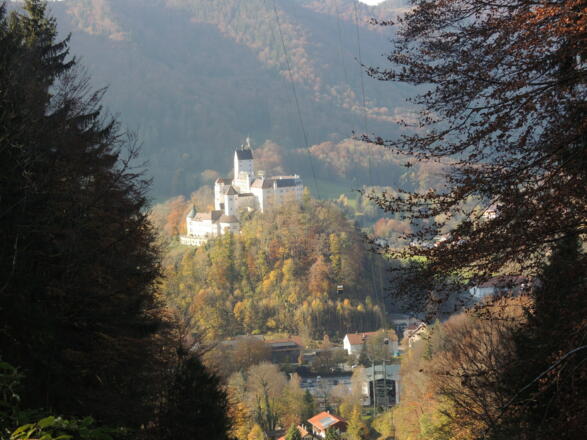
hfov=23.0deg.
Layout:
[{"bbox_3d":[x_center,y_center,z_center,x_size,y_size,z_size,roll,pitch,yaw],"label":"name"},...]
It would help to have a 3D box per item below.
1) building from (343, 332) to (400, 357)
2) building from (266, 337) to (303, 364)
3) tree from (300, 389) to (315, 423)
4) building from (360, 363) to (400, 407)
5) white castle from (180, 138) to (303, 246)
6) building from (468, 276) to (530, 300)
[{"bbox_3d":[33.210,53.230,622.000,21.500,9.300,10.500,-2,3,-18],"label":"building"},{"bbox_3d":[-3.790,54.270,600.000,13.200,9.600,10.500,-2,3,-14],"label":"building"},{"bbox_3d":[4.630,61.500,478.000,4.500,11.200,4.500,-1,3,0],"label":"tree"},{"bbox_3d":[30.640,58.070,510.000,12.800,10.600,22.000,-1,3,1],"label":"building"},{"bbox_3d":[-31.380,-17.220,855.000,64.000,62.000,44.000,-2,3,-13],"label":"white castle"},{"bbox_3d":[112.940,37.450,790.000,31.000,11.000,12.000,-2,3,-22],"label":"building"}]

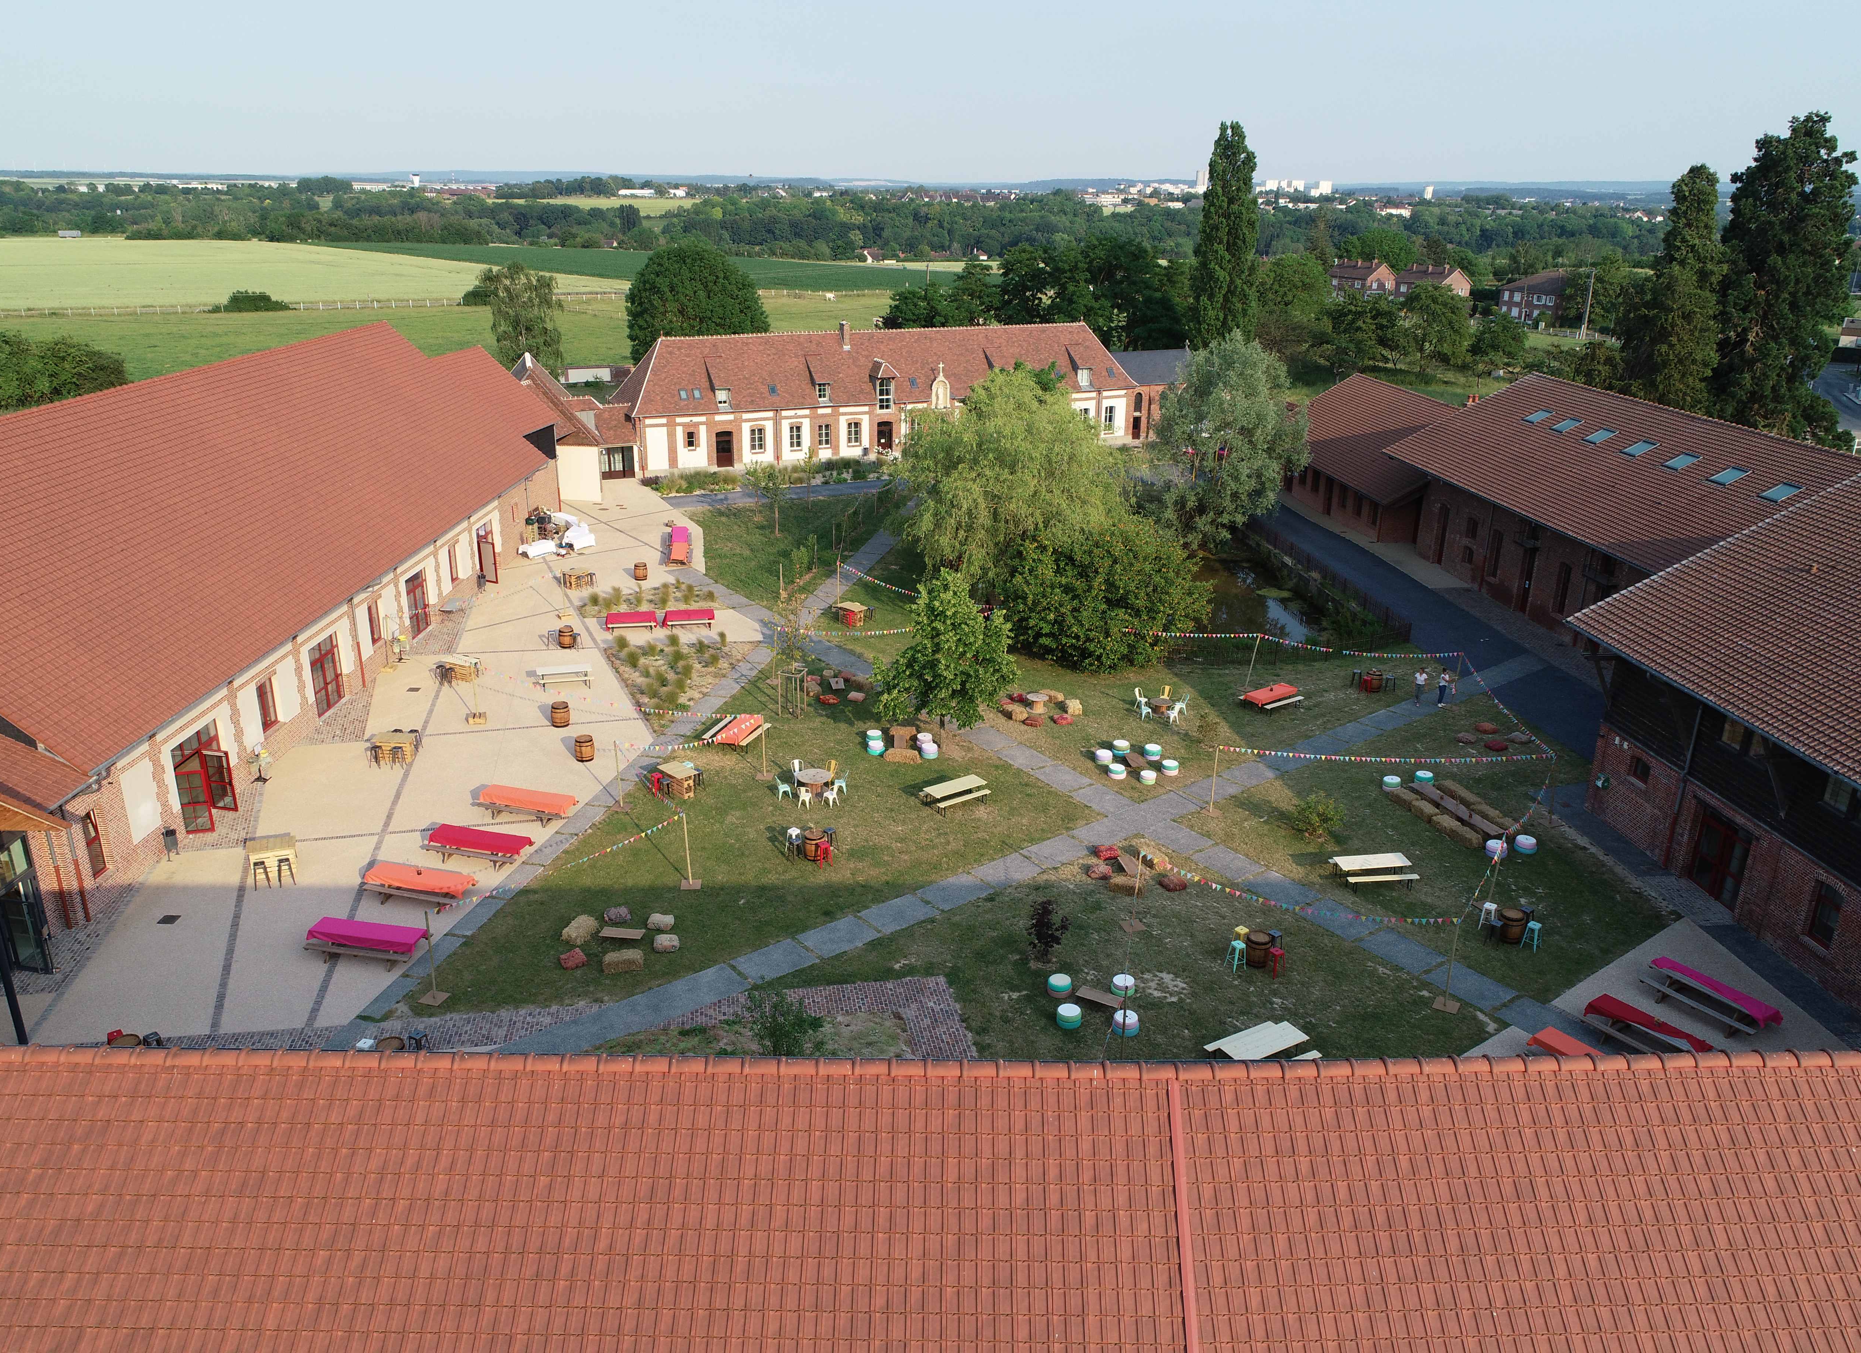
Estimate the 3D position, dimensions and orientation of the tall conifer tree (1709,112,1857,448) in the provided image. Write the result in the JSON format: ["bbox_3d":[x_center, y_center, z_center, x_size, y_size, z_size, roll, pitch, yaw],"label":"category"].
[{"bbox_3d":[59.410,-25.937,94.674,9.200,24.929,9.200,0,20,0],"label":"tall conifer tree"}]

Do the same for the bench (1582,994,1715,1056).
[{"bbox_3d":[18.306,9.211,34.249,1.620,0.770,2.950,-14,25,-33],"label":"bench"}]

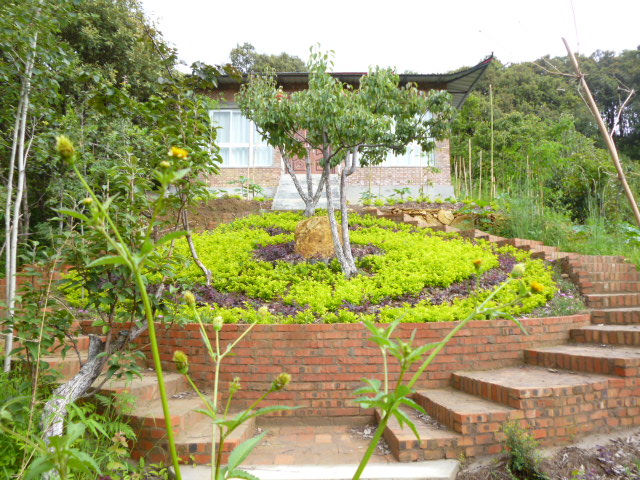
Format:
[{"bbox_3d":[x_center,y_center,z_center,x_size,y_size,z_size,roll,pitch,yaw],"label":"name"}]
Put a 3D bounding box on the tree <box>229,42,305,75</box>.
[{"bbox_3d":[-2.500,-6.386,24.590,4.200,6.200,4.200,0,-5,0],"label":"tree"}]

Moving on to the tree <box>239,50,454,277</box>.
[{"bbox_3d":[0.324,-0.973,6.298,2.500,2.830,2.200,0,-5,0],"label":"tree"}]

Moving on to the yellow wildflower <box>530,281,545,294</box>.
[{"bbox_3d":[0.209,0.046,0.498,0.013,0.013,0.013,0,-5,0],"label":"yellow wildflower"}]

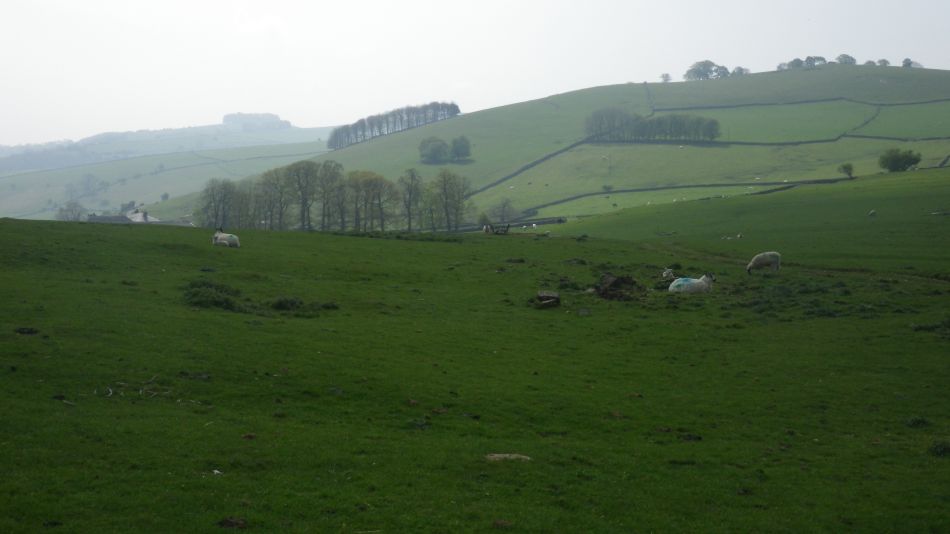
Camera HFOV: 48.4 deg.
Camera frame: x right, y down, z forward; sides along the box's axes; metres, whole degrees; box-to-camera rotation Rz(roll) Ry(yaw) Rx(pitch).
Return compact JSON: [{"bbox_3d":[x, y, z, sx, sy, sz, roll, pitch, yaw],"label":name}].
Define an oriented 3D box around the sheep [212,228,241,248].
[{"bbox_3d":[-8.457,-0.970,36.000,1.080,0.680,0.470,-2,3,-35],"label":"sheep"}]

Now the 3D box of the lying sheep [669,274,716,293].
[{"bbox_3d":[5.840,0.438,28.500,1.200,0.570,0.500,0,2,-10],"label":"lying sheep"}]

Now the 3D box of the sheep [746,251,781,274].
[{"bbox_3d":[9.273,-0.121,34.000,1.100,0.780,0.420,1,2,16],"label":"sheep"}]

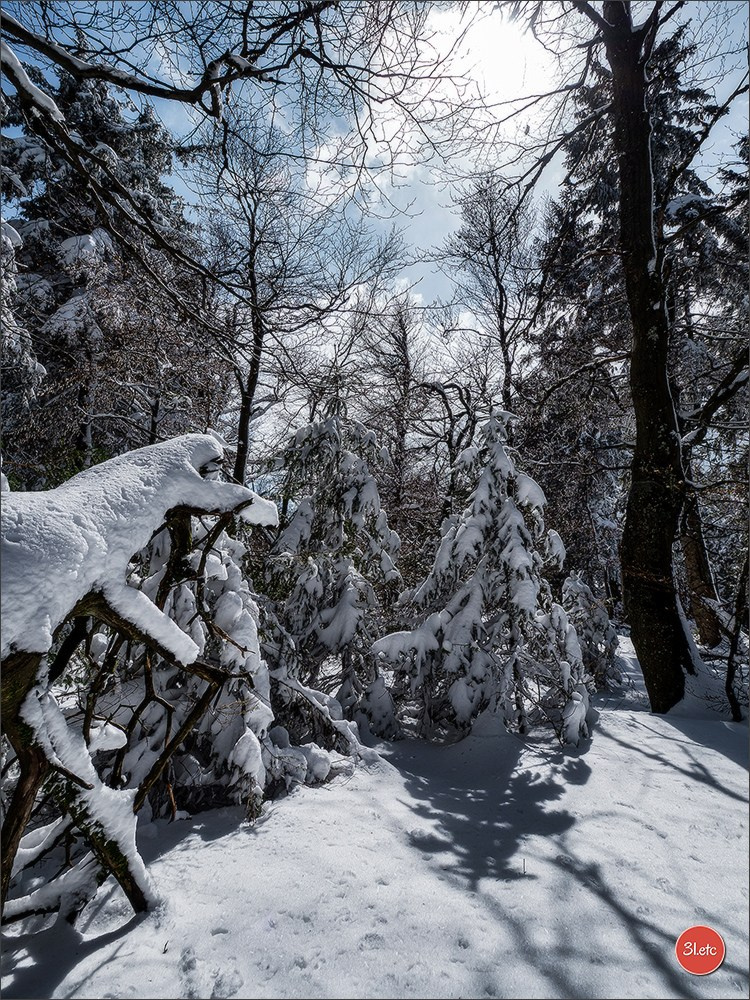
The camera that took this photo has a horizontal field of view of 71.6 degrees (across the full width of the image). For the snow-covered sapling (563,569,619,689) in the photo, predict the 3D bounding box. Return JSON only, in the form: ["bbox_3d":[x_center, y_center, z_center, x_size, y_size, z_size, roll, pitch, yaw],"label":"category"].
[{"bbox_3d":[3.636,2.294,9.362,1.200,1.959,1.200,0,-9,0],"label":"snow-covered sapling"}]

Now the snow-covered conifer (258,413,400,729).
[{"bbox_3d":[-0.548,0.719,6.738,1.750,4.092,1.750,0,-9,0],"label":"snow-covered conifer"}]

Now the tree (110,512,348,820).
[{"bbox_3d":[-1.261,1.165,4.497,1.950,2.390,1.750,0,-9,0],"label":"tree"}]

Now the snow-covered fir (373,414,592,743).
[{"bbox_3d":[1.276,0.753,6.216,2.350,3.833,2.200,0,-9,0],"label":"snow-covered fir"}]

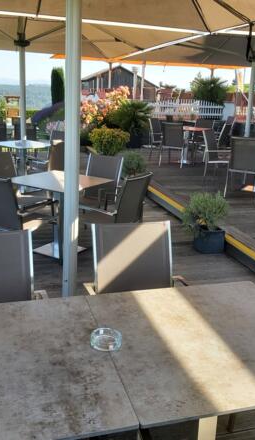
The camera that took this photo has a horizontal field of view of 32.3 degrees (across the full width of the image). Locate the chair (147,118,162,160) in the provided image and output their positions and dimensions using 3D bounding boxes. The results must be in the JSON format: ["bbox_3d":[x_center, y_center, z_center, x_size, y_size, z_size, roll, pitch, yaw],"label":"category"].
[{"bbox_3d":[0.885,-1.740,9.670,0.620,0.890,0.570,10,18,24],"label":"chair"}]

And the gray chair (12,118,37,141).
[{"bbox_3d":[-2.163,-1.575,8.992,0.560,0.880,0.660,-4,18,-21],"label":"gray chair"}]

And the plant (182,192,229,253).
[{"bbox_3d":[0.854,0.040,4.733,0.450,0.580,0.430,-3,18,-18],"label":"plant"}]

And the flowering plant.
[{"bbox_3d":[-0.737,-2.977,12.992,1.500,1.700,1.500,2,16,0],"label":"flowering plant"}]

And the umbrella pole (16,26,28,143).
[{"bbox_3d":[-1.549,-1.655,6.578,0.110,2.500,0.110,-3,18,-18],"label":"umbrella pole"}]

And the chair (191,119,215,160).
[{"bbox_3d":[1.718,-1.826,10.097,0.570,0.890,0.620,7,17,13],"label":"chair"}]

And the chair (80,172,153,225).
[{"bbox_3d":[-0.177,-0.026,4.261,0.620,0.890,0.570,12,18,29],"label":"chair"}]

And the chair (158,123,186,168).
[{"bbox_3d":[0.950,-1.557,9.046,0.570,0.890,0.620,7,17,13],"label":"chair"}]

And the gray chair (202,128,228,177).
[{"bbox_3d":[1.597,-1.033,7.269,0.660,0.880,0.560,12,19,27],"label":"gray chair"}]

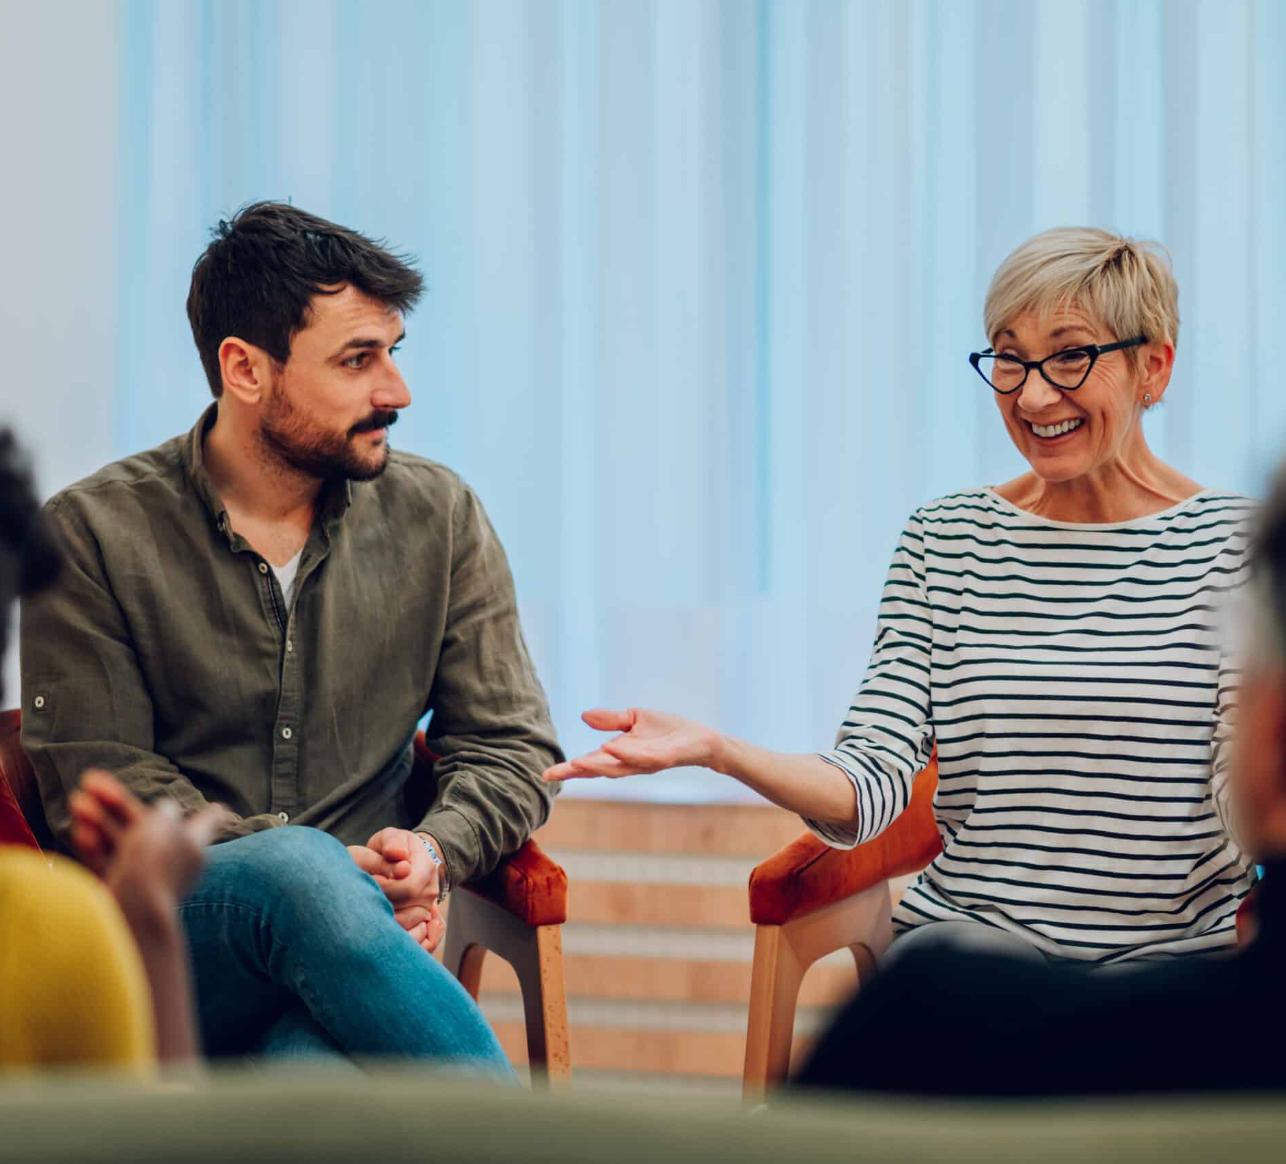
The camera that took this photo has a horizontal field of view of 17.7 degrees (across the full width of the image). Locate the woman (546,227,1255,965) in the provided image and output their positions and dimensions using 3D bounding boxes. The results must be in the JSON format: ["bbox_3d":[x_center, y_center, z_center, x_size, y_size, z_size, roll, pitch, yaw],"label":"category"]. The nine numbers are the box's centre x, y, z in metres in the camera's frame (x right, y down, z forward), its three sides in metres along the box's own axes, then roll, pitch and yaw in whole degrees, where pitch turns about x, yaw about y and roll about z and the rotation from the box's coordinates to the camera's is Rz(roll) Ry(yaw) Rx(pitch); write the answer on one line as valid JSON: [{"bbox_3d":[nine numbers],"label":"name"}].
[{"bbox_3d":[0.290,0.301,3.848,0.580,1.270,0.760,1,4,15],"label":"woman"}]

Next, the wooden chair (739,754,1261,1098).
[{"bbox_3d":[0.411,0.526,3.994,0.580,0.800,0.580,1,4,20],"label":"wooden chair"}]

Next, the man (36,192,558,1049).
[{"bbox_3d":[-0.290,0.293,3.808,0.550,1.290,0.800,-1,4,-16],"label":"man"}]

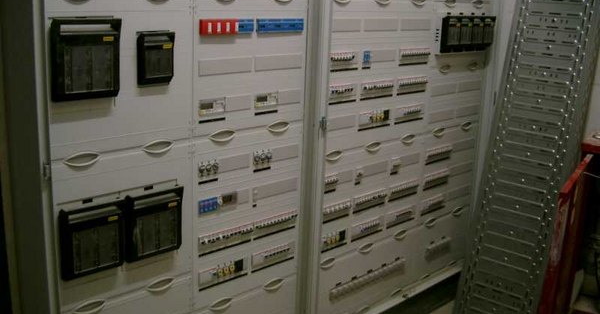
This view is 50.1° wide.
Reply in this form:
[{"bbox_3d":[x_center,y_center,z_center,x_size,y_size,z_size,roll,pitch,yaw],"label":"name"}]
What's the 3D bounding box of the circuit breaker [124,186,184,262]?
[{"bbox_3d":[-0.445,0.203,1.973,0.047,0.196,0.176,16,20,43],"label":"circuit breaker"}]

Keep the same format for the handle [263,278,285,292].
[{"bbox_3d":[-0.095,0.481,2.413,0.021,0.045,0.110,16,20,42],"label":"handle"}]

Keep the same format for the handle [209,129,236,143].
[{"bbox_3d":[-0.251,-0.069,2.116,0.020,0.036,0.103,16,20,43],"label":"handle"}]

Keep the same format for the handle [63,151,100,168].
[{"bbox_3d":[-0.601,0.008,1.774,0.020,0.036,0.103,16,20,43],"label":"handle"}]

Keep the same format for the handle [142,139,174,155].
[{"bbox_3d":[-0.420,-0.031,1.920,0.021,0.045,0.110,16,20,42],"label":"handle"}]

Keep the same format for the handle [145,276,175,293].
[{"bbox_3d":[-0.440,0.406,2.034,0.021,0.045,0.110,16,20,42],"label":"handle"}]

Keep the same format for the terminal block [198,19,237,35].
[{"bbox_3d":[-0.252,-0.407,2.012,0.022,0.047,0.143,16,20,43],"label":"terminal block"}]

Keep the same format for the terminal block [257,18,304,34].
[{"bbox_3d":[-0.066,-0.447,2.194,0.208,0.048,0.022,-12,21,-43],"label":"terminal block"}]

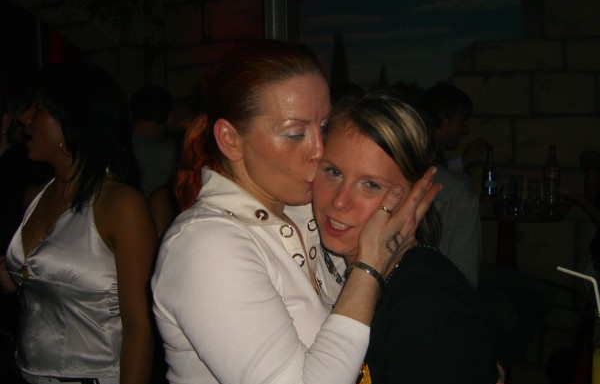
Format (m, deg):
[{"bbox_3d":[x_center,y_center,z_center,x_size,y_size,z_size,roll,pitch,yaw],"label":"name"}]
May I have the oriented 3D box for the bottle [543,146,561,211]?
[{"bbox_3d":[1.167,-0.067,3.050,0.078,0.295,0.078,0,4,0],"label":"bottle"}]

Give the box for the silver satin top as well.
[{"bbox_3d":[-0.565,0.210,1.620,0.350,0.490,0.270,3,5,40],"label":"silver satin top"}]

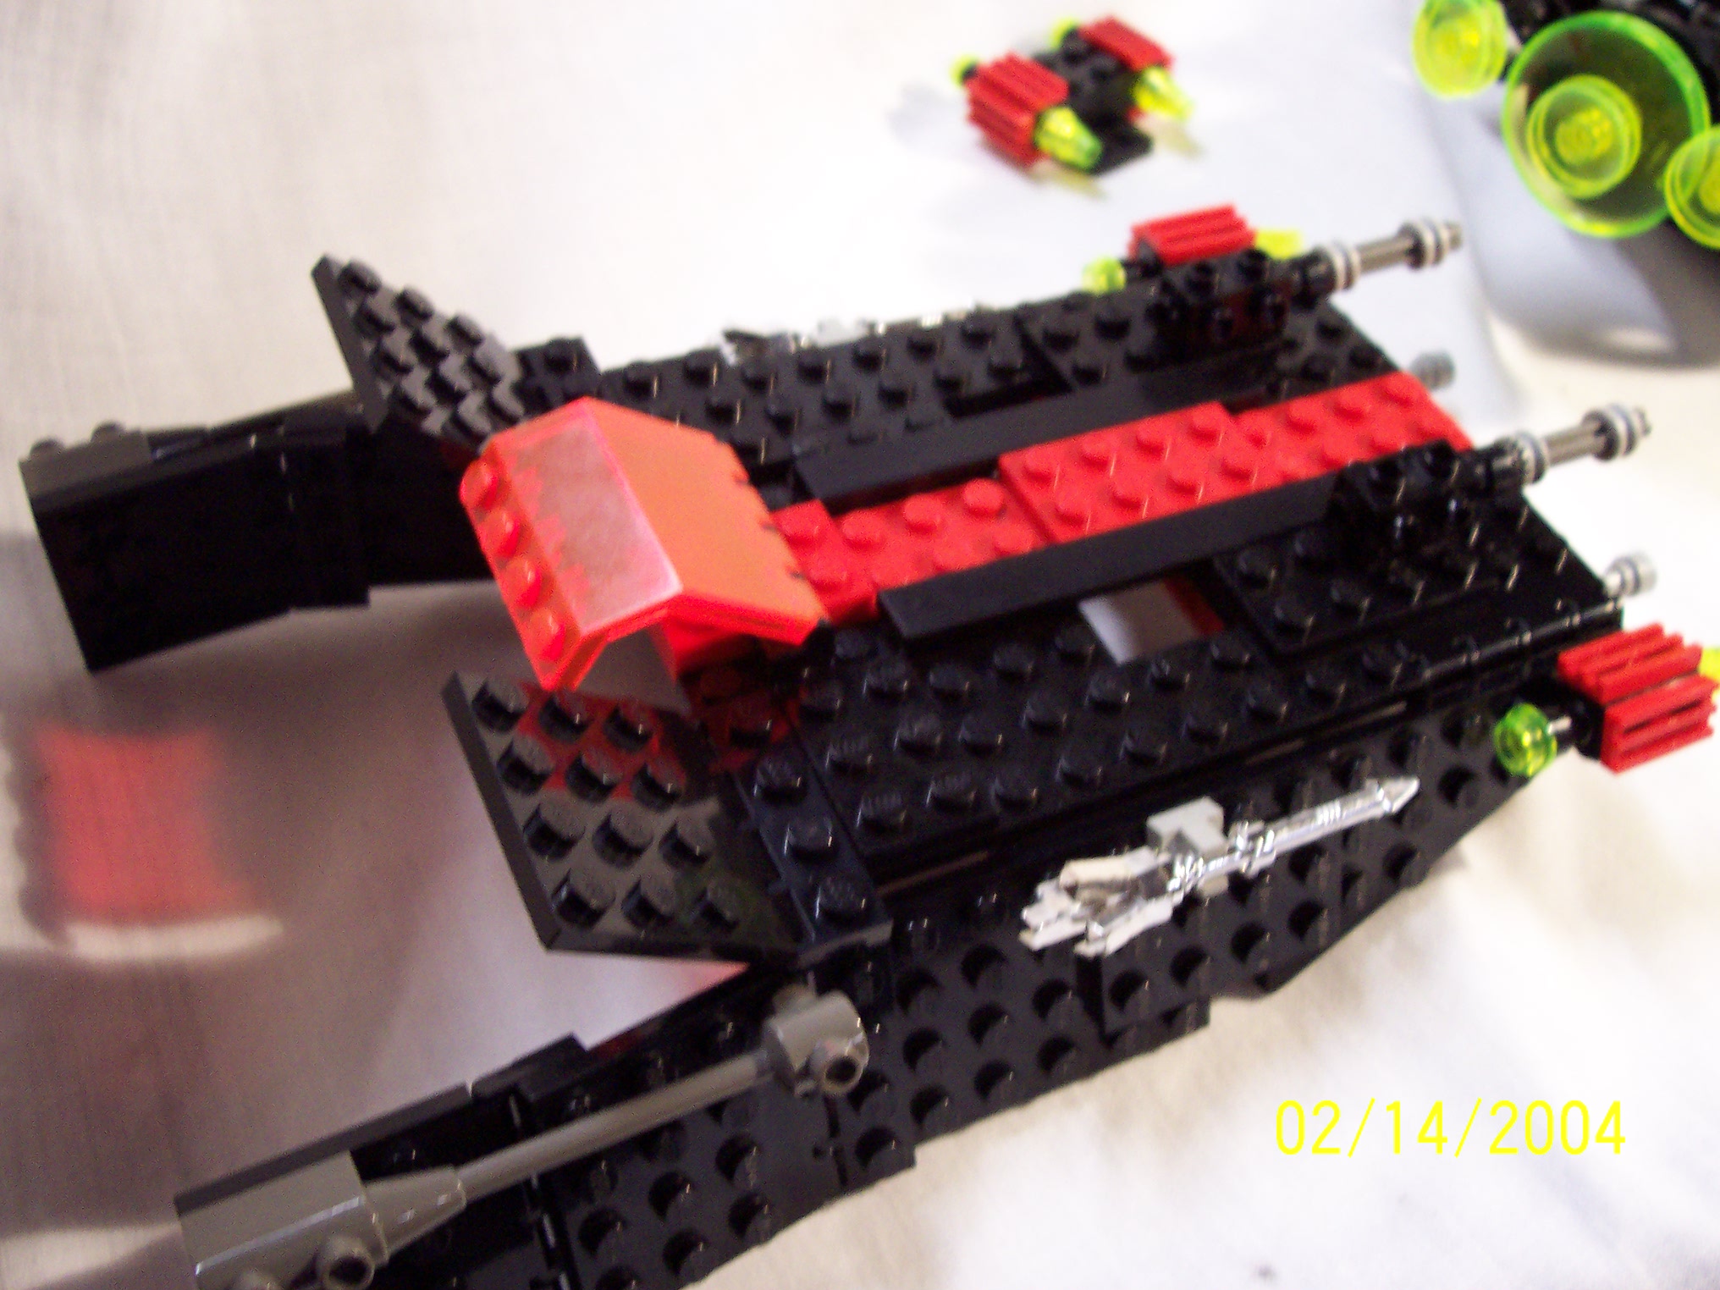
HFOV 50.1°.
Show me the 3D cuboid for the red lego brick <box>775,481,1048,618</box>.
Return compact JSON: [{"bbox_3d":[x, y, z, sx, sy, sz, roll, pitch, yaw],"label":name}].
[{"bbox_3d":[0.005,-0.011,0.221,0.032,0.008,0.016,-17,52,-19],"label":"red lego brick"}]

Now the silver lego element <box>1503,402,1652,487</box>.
[{"bbox_3d":[0.088,-0.025,0.225,0.024,0.006,0.006,-15,51,-20],"label":"silver lego element"}]

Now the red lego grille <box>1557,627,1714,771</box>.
[{"bbox_3d":[0.091,0.006,0.217,0.016,0.013,0.013,-15,30,-20],"label":"red lego grille"}]

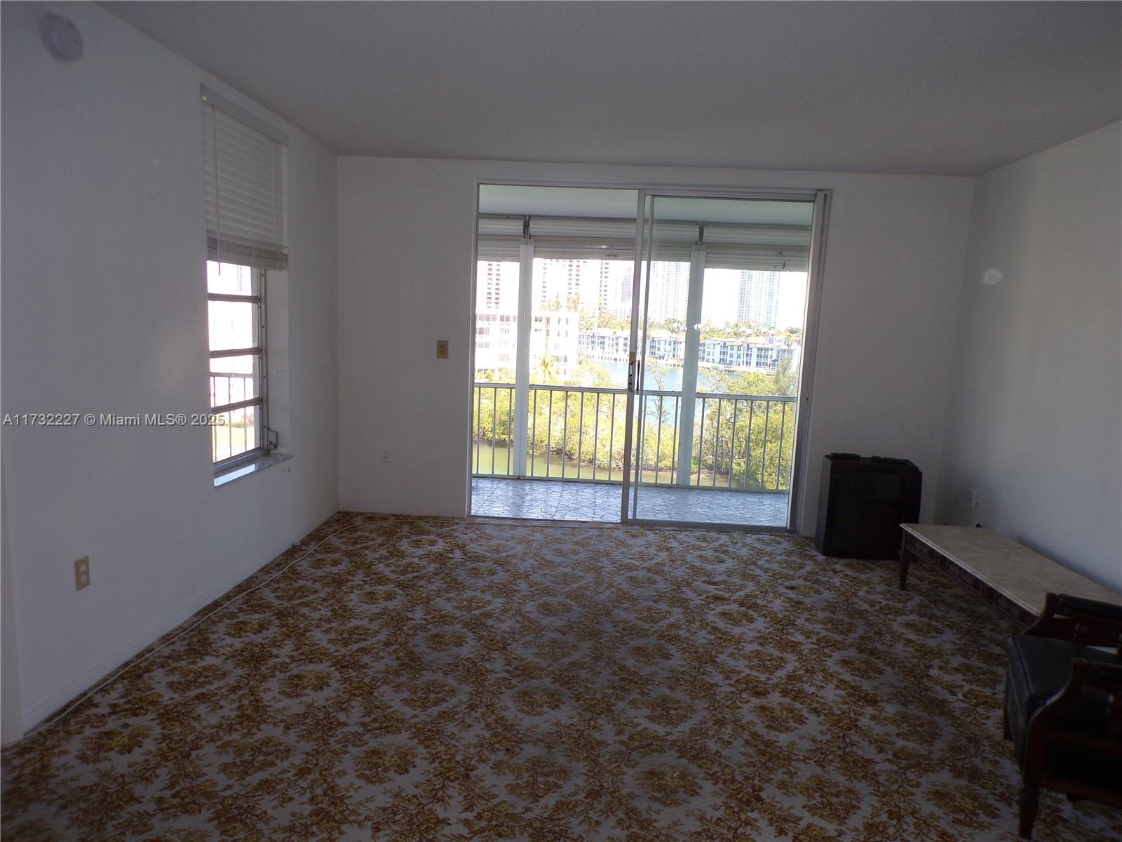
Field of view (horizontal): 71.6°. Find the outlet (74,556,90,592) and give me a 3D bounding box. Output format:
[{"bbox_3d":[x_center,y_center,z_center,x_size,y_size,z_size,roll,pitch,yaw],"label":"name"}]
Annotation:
[{"bbox_3d":[-1.734,0.553,2.824,0.010,0.114,0.072,3,8,3],"label":"outlet"}]

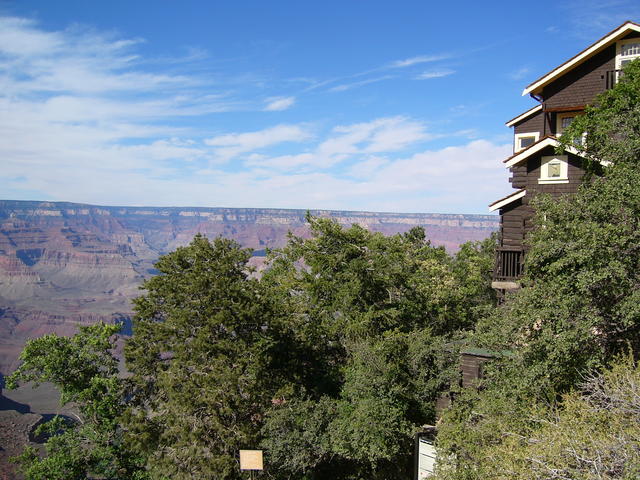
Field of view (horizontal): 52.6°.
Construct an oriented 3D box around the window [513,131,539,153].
[{"bbox_3d":[7.485,-3.478,23.246,0.994,0.750,0.130,3,2,44],"label":"window"}]

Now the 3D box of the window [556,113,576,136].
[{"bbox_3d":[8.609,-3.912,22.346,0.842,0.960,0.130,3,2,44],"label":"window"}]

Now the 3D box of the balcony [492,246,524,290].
[{"bbox_3d":[6.308,0.887,20.757,1.064,1.374,1.000,3,2,44],"label":"balcony"}]

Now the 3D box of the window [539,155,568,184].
[{"bbox_3d":[7.520,-2.257,20.746,1.003,0.935,0.130,3,2,44],"label":"window"}]

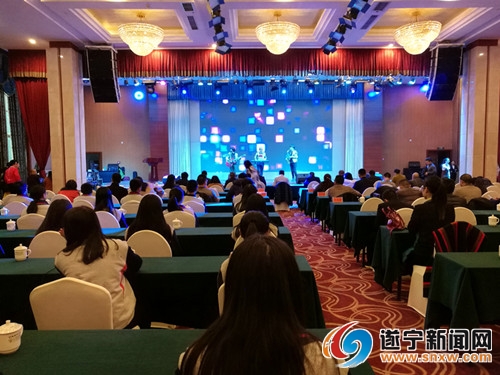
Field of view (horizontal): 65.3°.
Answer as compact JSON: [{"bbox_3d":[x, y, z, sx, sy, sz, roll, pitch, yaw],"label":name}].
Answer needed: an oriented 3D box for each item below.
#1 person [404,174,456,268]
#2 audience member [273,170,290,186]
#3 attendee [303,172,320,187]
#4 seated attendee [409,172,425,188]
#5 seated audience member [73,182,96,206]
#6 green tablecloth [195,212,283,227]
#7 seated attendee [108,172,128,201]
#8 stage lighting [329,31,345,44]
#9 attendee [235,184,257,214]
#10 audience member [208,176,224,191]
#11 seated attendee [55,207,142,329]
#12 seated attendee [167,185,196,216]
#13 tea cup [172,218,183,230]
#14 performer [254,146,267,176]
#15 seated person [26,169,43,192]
[{"bbox_3d":[1.799,0.575,3.930,0.480,1.360,0.700,-2,4,-30],"label":"person"},{"bbox_3d":[1.081,0.094,13.478,0.530,1.320,0.750,0,3,0],"label":"audience member"},{"bbox_3d":[1.986,0.137,12.635,0.520,1.270,0.760,0,4,0],"label":"attendee"},{"bbox_3d":[4.908,0.191,11.636,0.520,1.290,0.760,0,4,-4],"label":"seated attendee"},{"bbox_3d":[-2.948,0.507,7.191,0.480,1.220,0.750,0,3,0],"label":"seated audience member"},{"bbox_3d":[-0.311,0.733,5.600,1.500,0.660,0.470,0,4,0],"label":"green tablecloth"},{"bbox_3d":[-2.877,0.358,8.641,0.500,1.340,0.780,0,4,4],"label":"seated attendee"},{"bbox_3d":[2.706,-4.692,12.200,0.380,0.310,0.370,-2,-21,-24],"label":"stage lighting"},{"bbox_3d":[-0.053,0.558,5.200,0.500,1.240,0.750,0,4,0],"label":"attendee"},{"bbox_3d":[-1.014,0.235,11.983,0.490,1.210,0.750,0,3,0],"label":"audience member"},{"bbox_3d":[-0.994,0.783,2.716,0.560,1.250,0.780,0,4,-4],"label":"seated attendee"},{"bbox_3d":[-0.958,0.584,5.593,0.480,1.250,0.750,0,3,0],"label":"seated attendee"},{"bbox_3d":[-0.829,0.414,4.460,0.115,0.125,0.095,0,4,0],"label":"tea cup"},{"bbox_3d":[0.560,-1.214,20.264,0.600,1.690,0.450,0,4,0],"label":"performer"},{"bbox_3d":[-6.615,0.113,12.000,0.520,1.260,0.720,1,4,21],"label":"seated person"}]

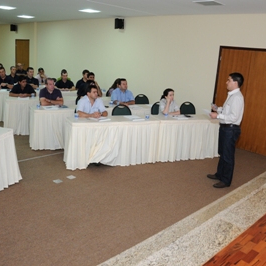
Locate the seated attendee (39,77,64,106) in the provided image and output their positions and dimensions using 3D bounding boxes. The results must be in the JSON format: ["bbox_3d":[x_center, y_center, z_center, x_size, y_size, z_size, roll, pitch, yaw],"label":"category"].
[{"bbox_3d":[-1.705,-0.469,6.179,0.560,1.280,0.750,-3,17,-21],"label":"seated attendee"}]

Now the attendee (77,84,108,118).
[{"bbox_3d":[-0.792,-0.241,5.667,0.600,1.289,0.800,-3,16,-22],"label":"attendee"}]

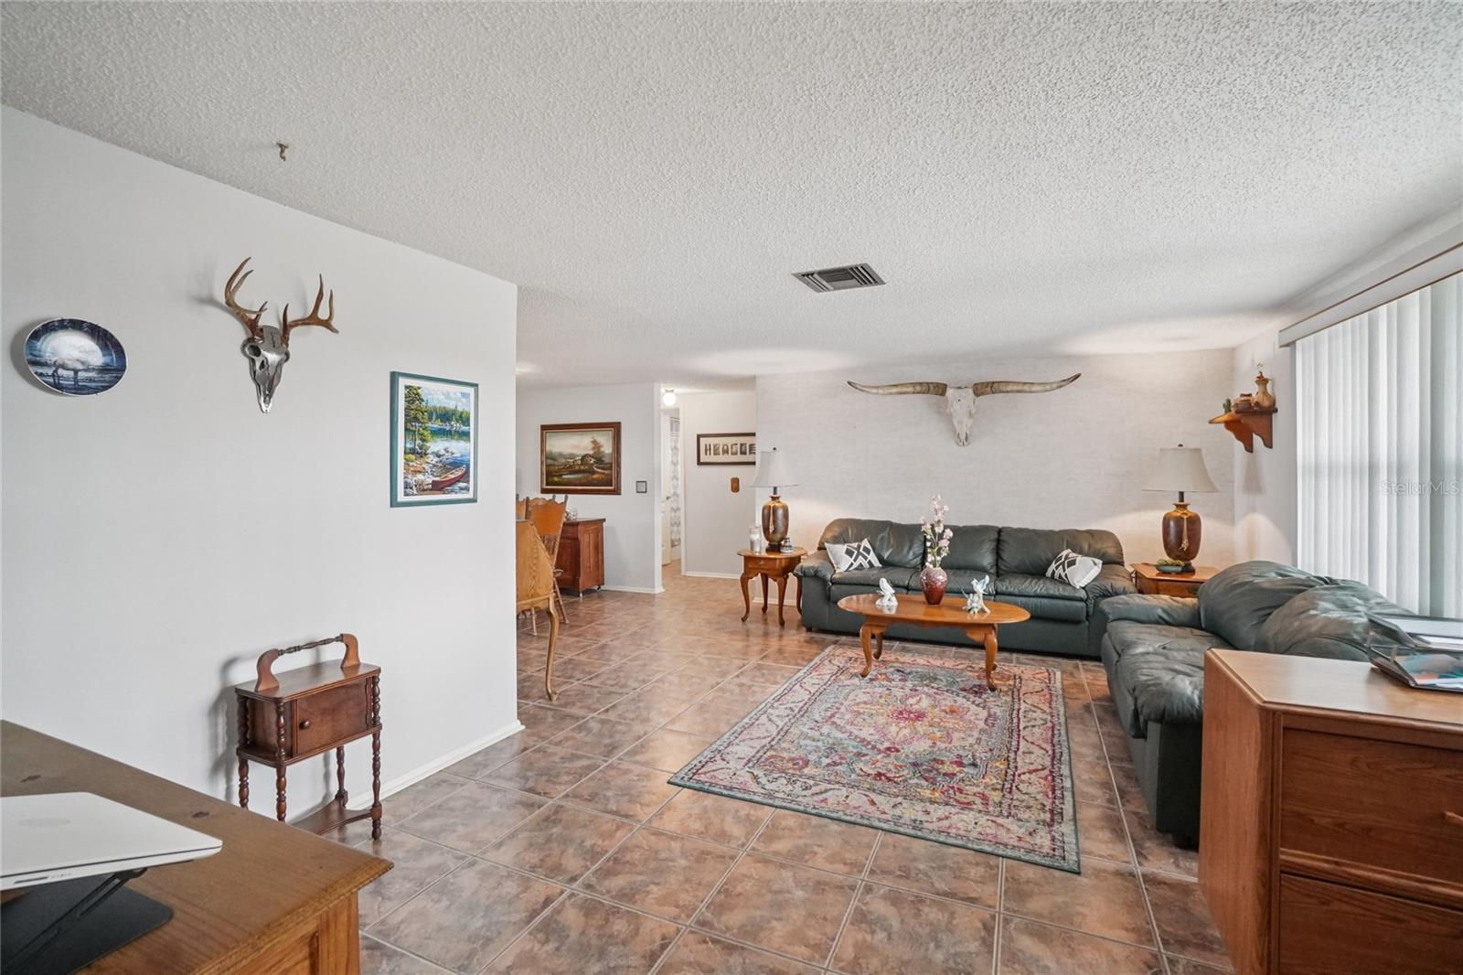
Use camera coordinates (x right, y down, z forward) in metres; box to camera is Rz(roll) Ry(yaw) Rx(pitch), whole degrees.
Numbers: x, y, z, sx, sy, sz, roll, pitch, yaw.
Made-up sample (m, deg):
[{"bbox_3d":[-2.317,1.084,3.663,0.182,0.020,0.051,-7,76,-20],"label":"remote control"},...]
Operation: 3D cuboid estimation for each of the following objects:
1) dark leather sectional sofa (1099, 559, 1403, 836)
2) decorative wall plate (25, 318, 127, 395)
[{"bbox_3d":[2.453,0.864,3.060,0.951,0.862,2.205,1,2,26],"label":"dark leather sectional sofa"},{"bbox_3d":[-1.827,-0.363,1.704,0.029,0.210,0.208,1,2,26],"label":"decorative wall plate"}]

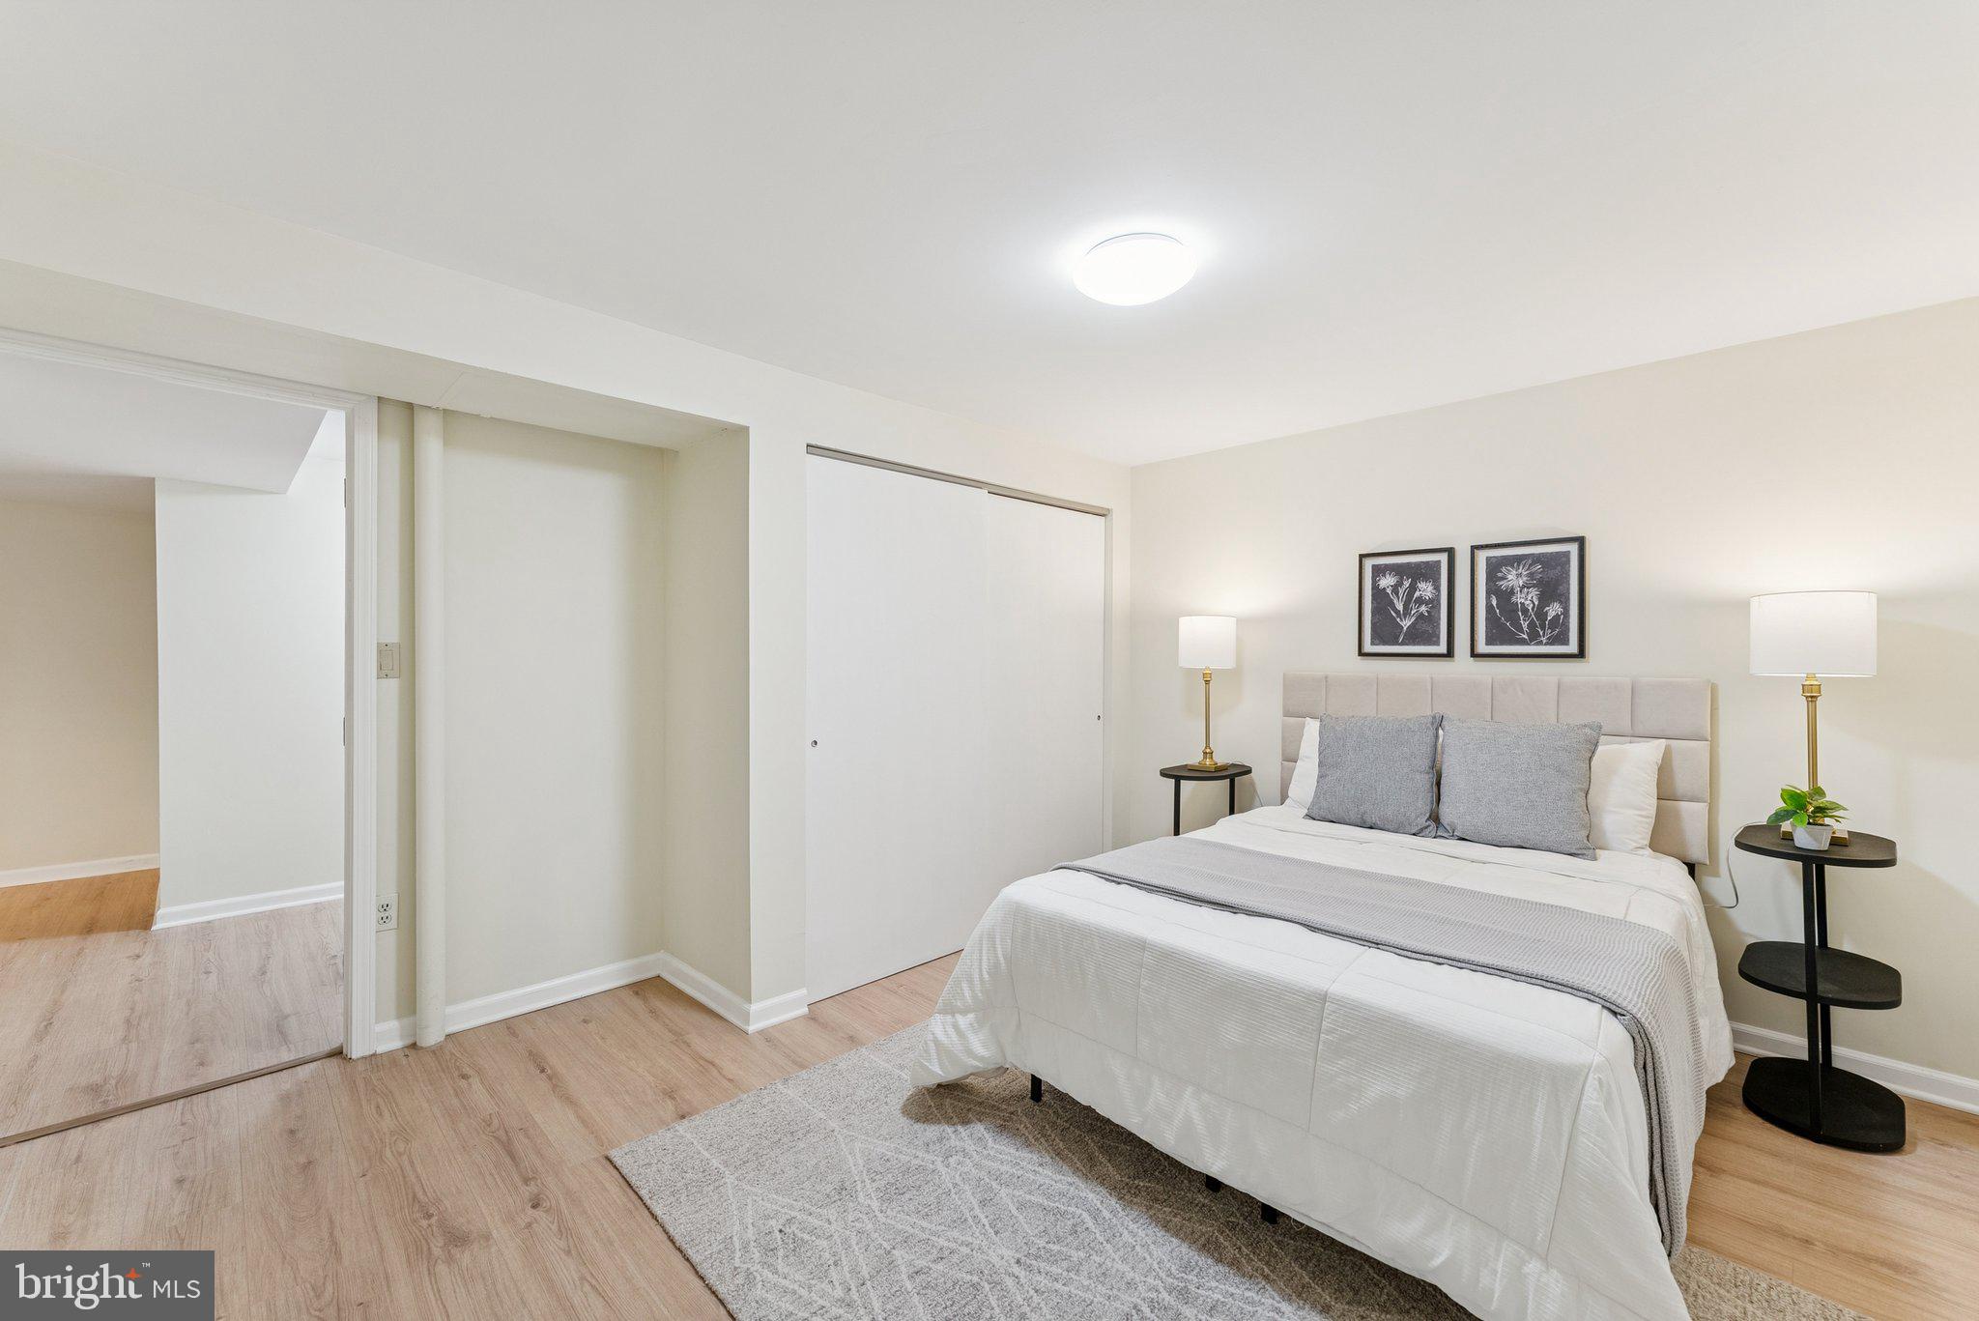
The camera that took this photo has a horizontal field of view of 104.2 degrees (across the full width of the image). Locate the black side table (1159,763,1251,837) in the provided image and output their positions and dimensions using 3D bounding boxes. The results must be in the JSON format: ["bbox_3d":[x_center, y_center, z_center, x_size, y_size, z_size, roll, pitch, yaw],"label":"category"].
[{"bbox_3d":[1.008,0.875,3.502,0.490,0.755,0.315,0,1,-45],"label":"black side table"}]

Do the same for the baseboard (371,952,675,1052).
[{"bbox_3d":[-1.640,1.207,2.763,0.887,0.095,0.015,0,1,-42],"label":"baseboard"}]

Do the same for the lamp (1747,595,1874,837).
[{"bbox_3d":[2.373,0.163,2.224,0.250,0.700,0.250,0,1,-45],"label":"lamp"}]

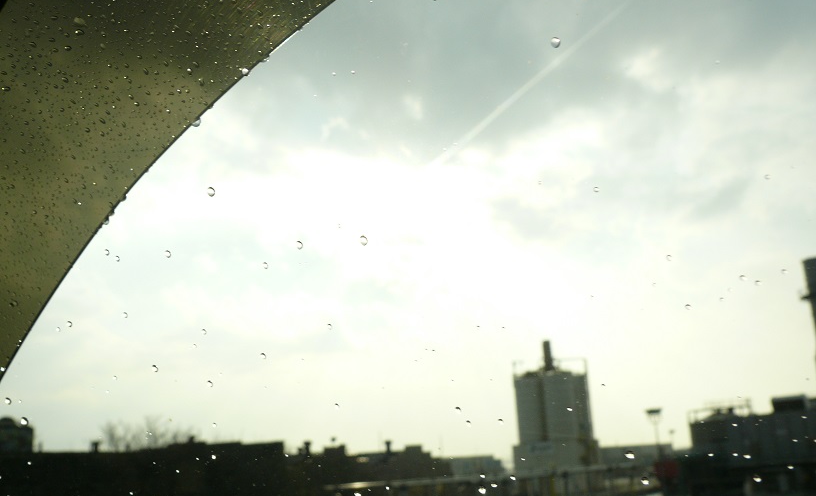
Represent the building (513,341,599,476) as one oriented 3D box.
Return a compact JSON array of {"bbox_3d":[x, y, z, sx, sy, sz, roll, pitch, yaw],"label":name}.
[{"bbox_3d":[18.920,21.650,106.180,8.620,19.320,7.410,-11,-17,25],"label":"building"}]

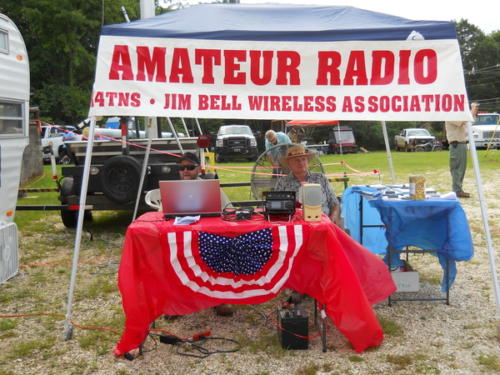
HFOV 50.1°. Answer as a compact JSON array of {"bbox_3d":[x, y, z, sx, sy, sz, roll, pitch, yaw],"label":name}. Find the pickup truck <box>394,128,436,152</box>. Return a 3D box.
[{"bbox_3d":[13.659,-4.010,44.415,2.000,1.900,5.700,0,7,4],"label":"pickup truck"}]

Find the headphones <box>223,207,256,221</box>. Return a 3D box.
[{"bbox_3d":[-0.075,0.159,3.492,0.200,0.070,0.170,0,7,0],"label":"headphones"}]

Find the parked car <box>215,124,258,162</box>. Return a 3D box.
[{"bbox_3d":[-0.867,-2.545,29.810,2.030,1.930,5.900,-1,7,-5],"label":"parked car"}]

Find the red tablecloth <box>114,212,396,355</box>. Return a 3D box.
[{"bbox_3d":[0.060,0.567,3.489,1.640,0.740,0.820,0,7,0],"label":"red tablecloth"}]

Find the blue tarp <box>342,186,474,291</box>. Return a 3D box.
[{"bbox_3d":[1.290,0.365,4.573,0.780,0.660,1.300,0,7,0],"label":"blue tarp"}]

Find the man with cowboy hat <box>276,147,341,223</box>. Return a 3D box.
[{"bbox_3d":[0.450,0.256,4.258,0.570,1.190,0.800,-1,7,-6],"label":"man with cowboy hat"}]

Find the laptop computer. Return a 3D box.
[{"bbox_3d":[-0.395,0.065,3.591,0.378,0.235,0.330,-1,7,-8],"label":"laptop computer"}]

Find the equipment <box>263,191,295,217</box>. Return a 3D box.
[{"bbox_3d":[0.197,0.105,3.475,0.190,0.160,0.220,0,7,-2],"label":"equipment"}]

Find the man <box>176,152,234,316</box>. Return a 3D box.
[{"bbox_3d":[-0.380,0.287,4.211,0.550,1.140,0.820,0,7,-3],"label":"man"}]

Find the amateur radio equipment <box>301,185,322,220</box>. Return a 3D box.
[{"bbox_3d":[0.394,0.089,3.413,0.110,0.226,0.125,0,7,0],"label":"amateur radio equipment"}]

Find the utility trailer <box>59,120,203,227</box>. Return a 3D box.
[{"bbox_3d":[-1.420,-0.243,7.824,1.880,1.360,2.600,0,7,0],"label":"utility trailer"}]

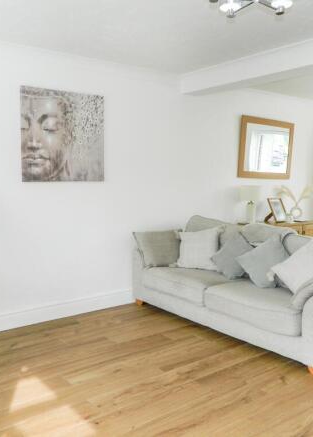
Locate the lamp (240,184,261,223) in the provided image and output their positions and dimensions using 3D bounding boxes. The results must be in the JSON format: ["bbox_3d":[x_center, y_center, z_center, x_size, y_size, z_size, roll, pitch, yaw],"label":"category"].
[{"bbox_3d":[1.135,-0.170,5.069,0.268,0.467,0.268,-4,8,-37],"label":"lamp"}]

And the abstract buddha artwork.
[{"bbox_3d":[-0.814,-0.721,3.744,0.784,0.789,0.035,-4,8,-37],"label":"abstract buddha artwork"}]

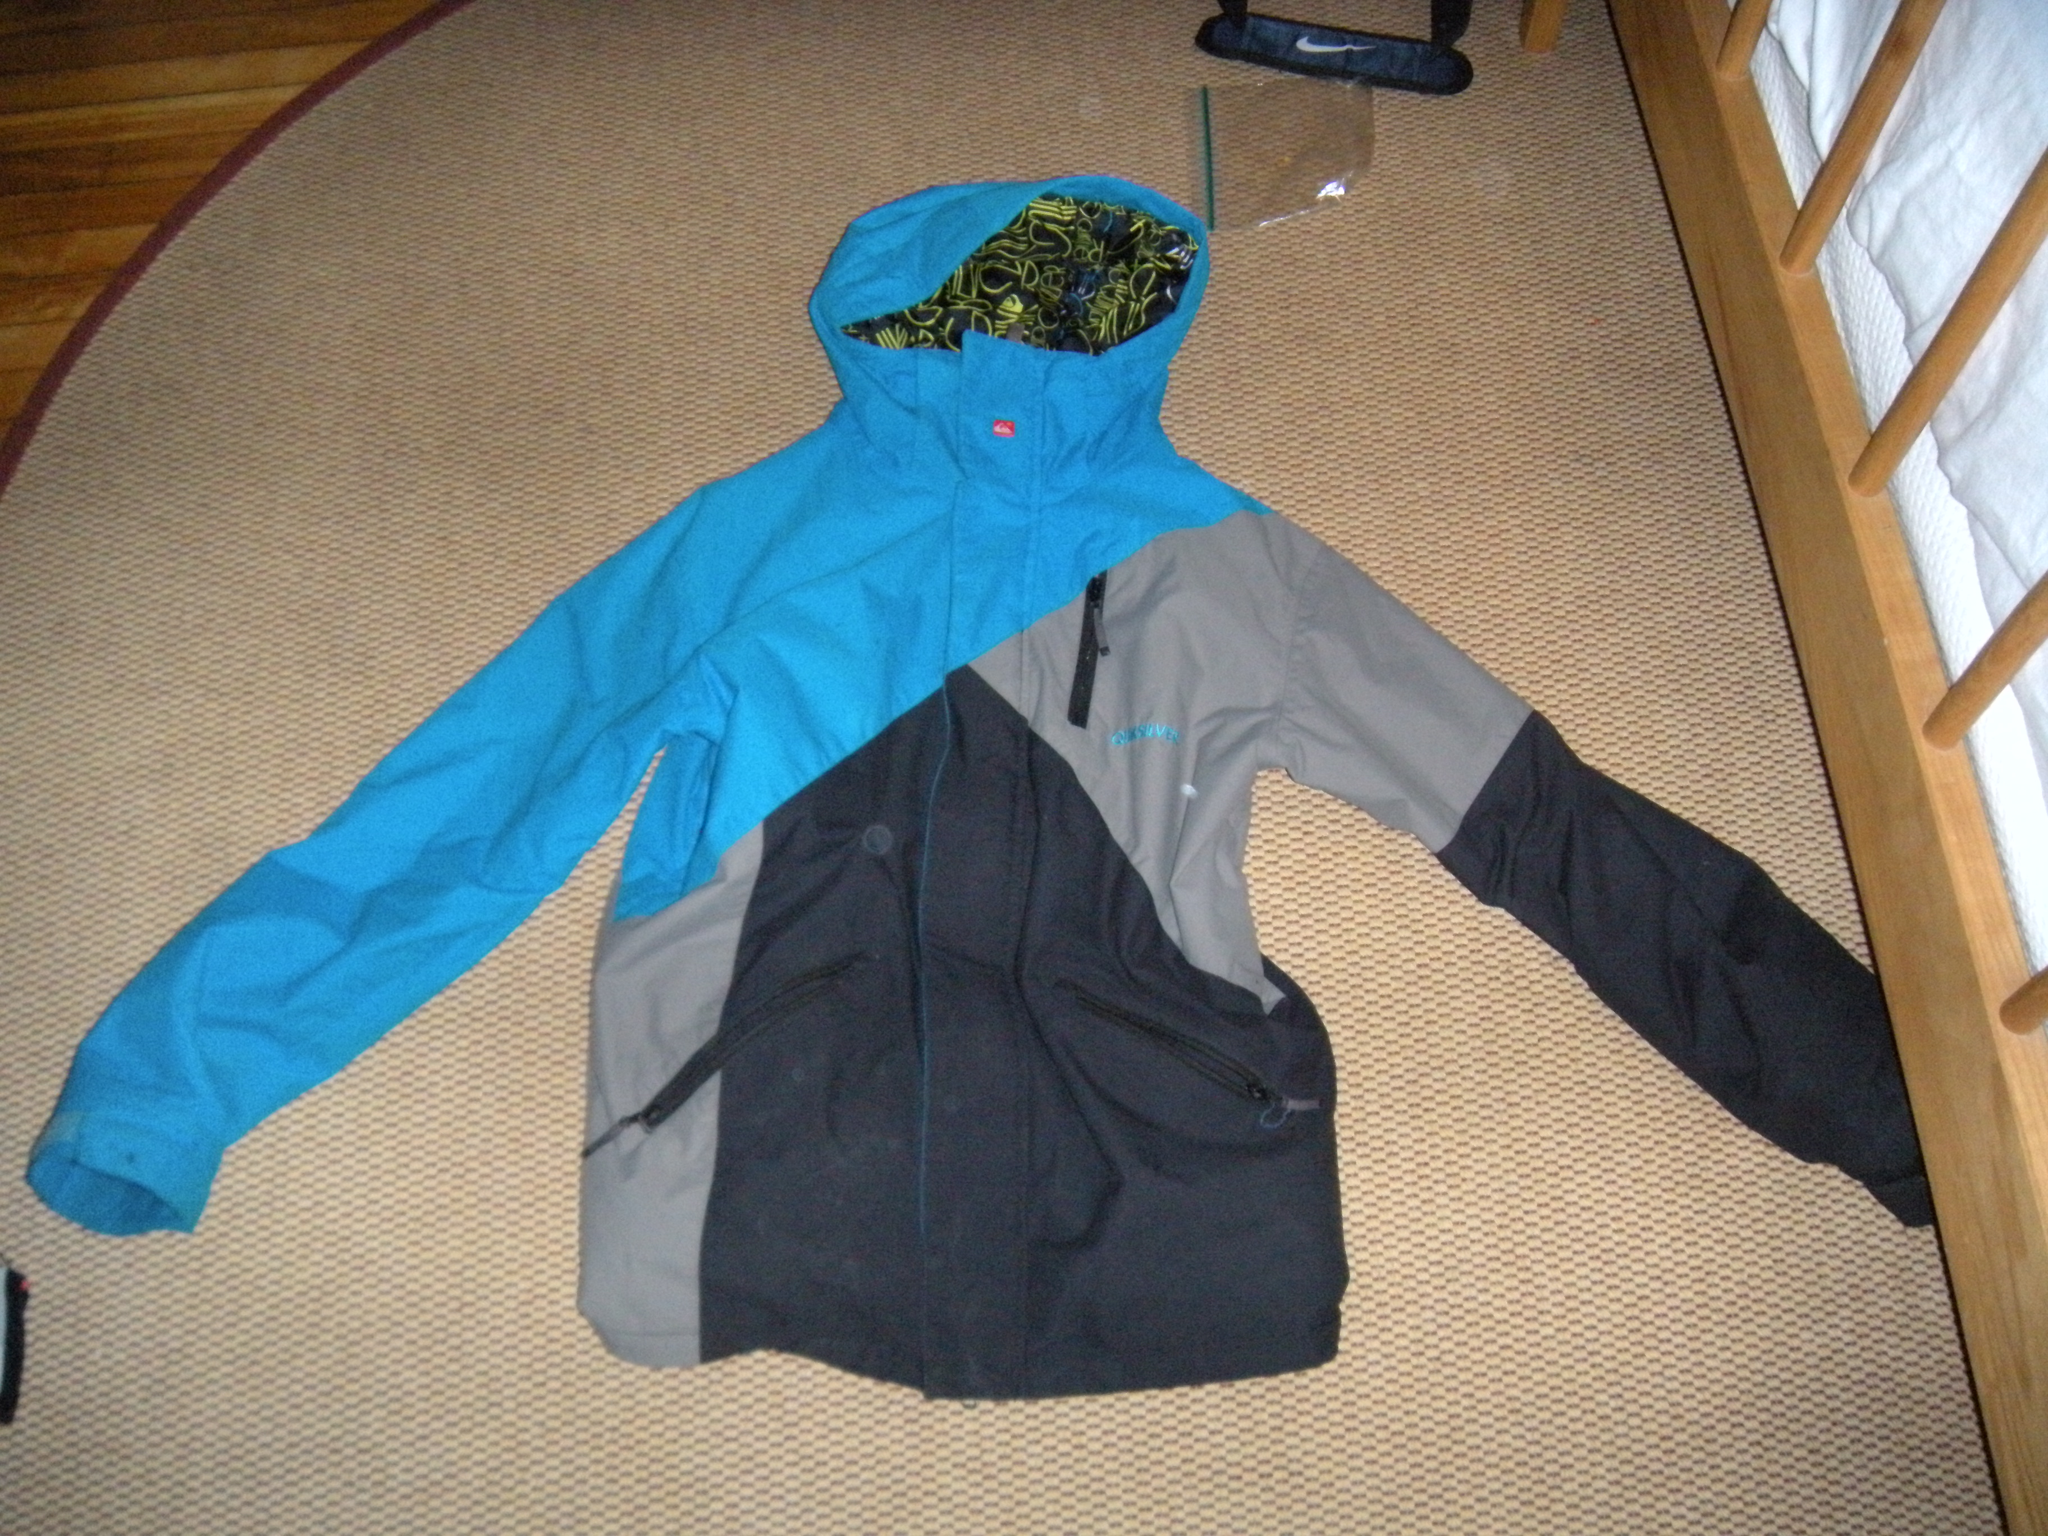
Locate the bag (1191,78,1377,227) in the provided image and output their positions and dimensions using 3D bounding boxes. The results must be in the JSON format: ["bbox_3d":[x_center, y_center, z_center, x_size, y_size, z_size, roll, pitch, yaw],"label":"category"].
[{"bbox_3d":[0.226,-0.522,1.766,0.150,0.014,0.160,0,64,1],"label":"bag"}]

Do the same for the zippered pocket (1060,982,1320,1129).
[{"bbox_3d":[0.108,0.193,1.391,0.188,0.020,0.038,27,68,13],"label":"zippered pocket"}]

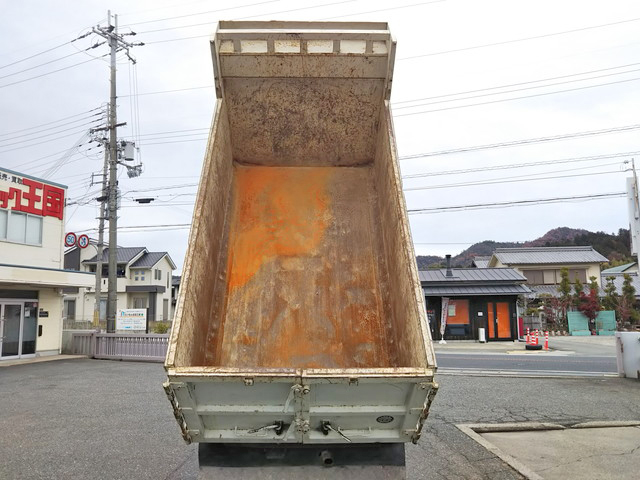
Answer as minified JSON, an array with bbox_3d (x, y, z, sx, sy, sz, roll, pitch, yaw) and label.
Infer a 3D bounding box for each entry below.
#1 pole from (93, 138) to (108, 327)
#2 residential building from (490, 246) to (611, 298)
[{"bbox_3d":[-10.350,0.062,26.519,0.400,10.100,0.400,-3,-8,20],"label":"pole"},{"bbox_3d":[19.700,4.452,49.139,8.400,7.400,8.400,-2,-8,11],"label":"residential building"}]

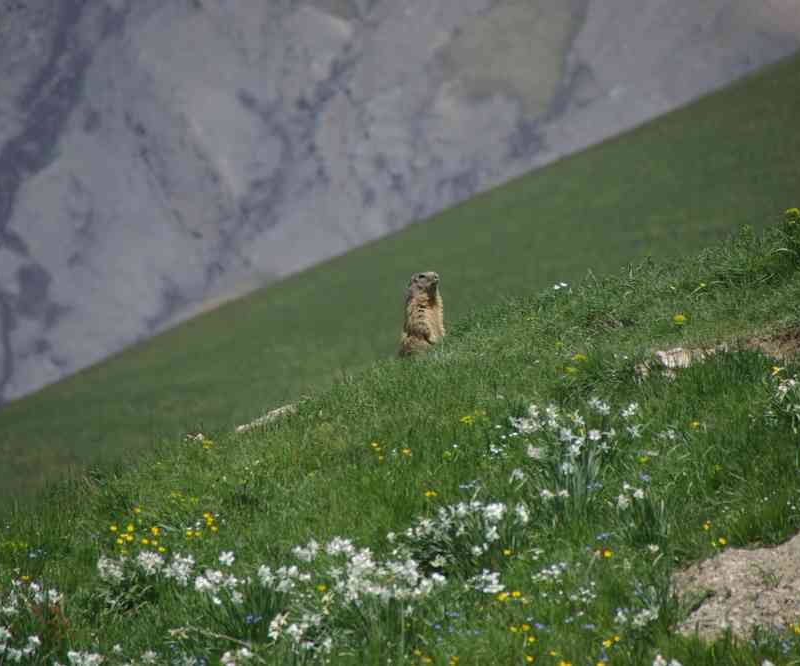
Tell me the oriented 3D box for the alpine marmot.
[{"bbox_3d":[0.086,-0.057,44.000,0.210,0.413,0.180,-3,-5,40],"label":"alpine marmot"}]

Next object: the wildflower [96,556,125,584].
[{"bbox_3d":[-1.149,0.943,41.400,0.113,0.103,0.095,0,-4,0],"label":"wildflower"}]

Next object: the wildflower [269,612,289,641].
[{"bbox_3d":[-0.466,1.134,40.300,0.073,0.101,0.077,0,-4,0],"label":"wildflower"}]

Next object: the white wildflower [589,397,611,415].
[{"bbox_3d":[0.798,0.290,41.700,0.091,0.067,0.077,0,-4,0],"label":"white wildflower"}]

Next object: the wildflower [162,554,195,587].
[{"bbox_3d":[-0.877,0.941,41.300,0.128,0.118,0.108,0,-4,0],"label":"wildflower"}]

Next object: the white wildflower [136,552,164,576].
[{"bbox_3d":[-0.995,0.915,41.400,0.106,0.096,0.089,0,-4,0],"label":"white wildflower"}]

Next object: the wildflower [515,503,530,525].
[{"bbox_3d":[0.478,0.705,40.700,0.052,0.080,0.055,0,-4,0],"label":"wildflower"}]

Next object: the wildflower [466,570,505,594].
[{"bbox_3d":[0.325,0.956,40.100,0.139,0.093,0.117,0,-4,0],"label":"wildflower"}]

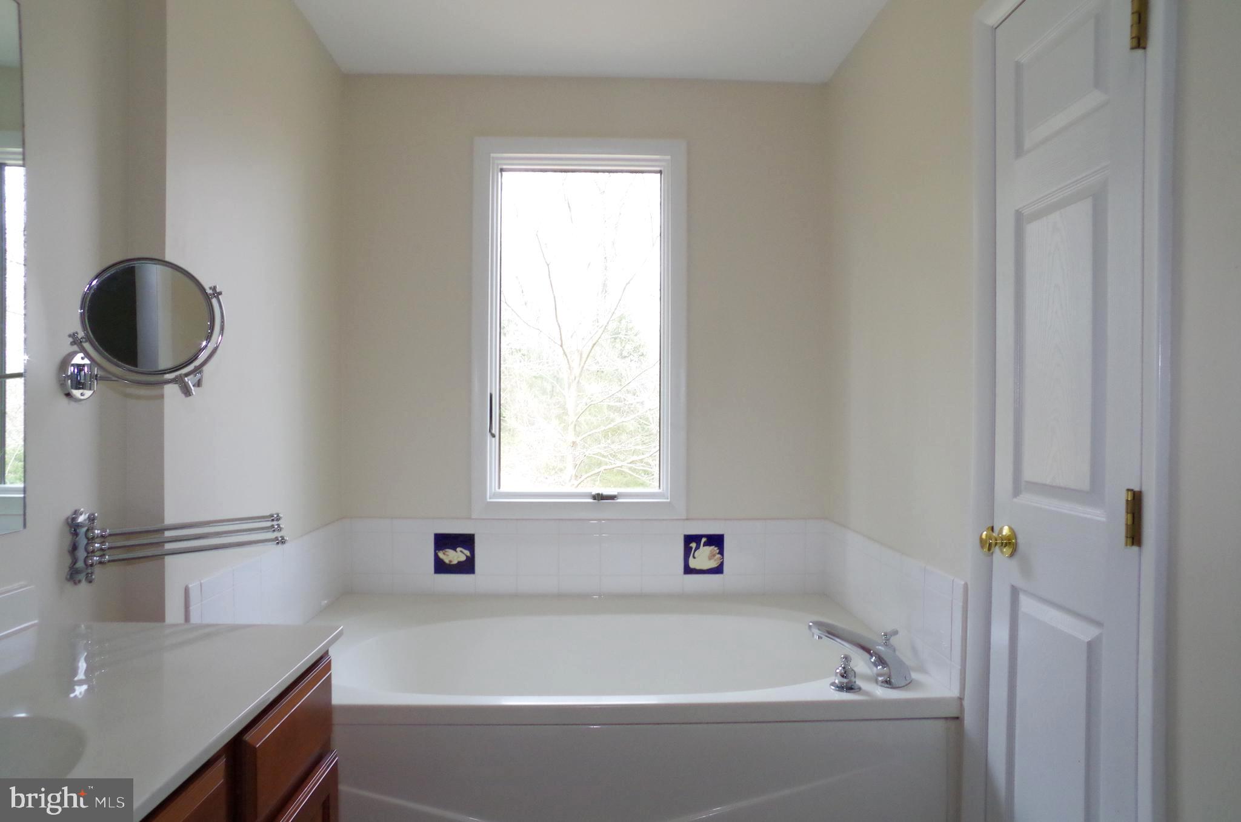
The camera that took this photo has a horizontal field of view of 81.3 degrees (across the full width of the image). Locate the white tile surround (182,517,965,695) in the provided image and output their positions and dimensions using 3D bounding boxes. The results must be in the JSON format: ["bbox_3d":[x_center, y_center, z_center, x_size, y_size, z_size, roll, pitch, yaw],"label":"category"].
[{"bbox_3d":[-0.104,0.541,2.182,1.810,0.275,1.010,0,0,-2],"label":"white tile surround"}]

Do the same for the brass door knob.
[{"bbox_3d":[0.799,0.280,1.545,0.060,0.065,0.065,0,0,-2],"label":"brass door knob"}]

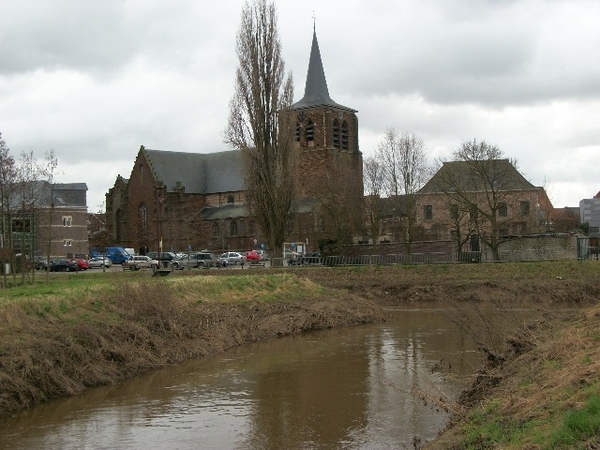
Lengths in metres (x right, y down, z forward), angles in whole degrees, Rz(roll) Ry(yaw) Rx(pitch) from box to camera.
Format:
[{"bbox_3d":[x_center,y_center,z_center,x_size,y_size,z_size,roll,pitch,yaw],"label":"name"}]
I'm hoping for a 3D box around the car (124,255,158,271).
[{"bbox_3d":[-17.010,4.110,93.000,4.200,1.450,1.680,-1,-1,-16],"label":"car"}]

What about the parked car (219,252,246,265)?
[{"bbox_3d":[-7.710,3.900,99.000,3.950,1.440,1.680,0,-2,-41],"label":"parked car"}]

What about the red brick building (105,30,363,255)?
[{"bbox_3d":[-11.630,-10.520,130.730,46.000,32.500,22.000,-2,-2,40],"label":"red brick building"}]

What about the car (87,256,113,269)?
[{"bbox_3d":[-24.880,4.670,107.000,3.950,1.440,1.680,-1,-1,18],"label":"car"}]

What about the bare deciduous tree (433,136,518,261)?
[{"bbox_3d":[18.640,-2.620,91.000,9.000,12.900,8.400,-1,-1,0],"label":"bare deciduous tree"}]

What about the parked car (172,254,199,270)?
[{"bbox_3d":[-12.070,3.970,93.000,4.300,1.580,1.740,-1,-1,-3],"label":"parked car"}]

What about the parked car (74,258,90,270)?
[{"bbox_3d":[-25.830,4.630,102.000,1.680,1.430,4.000,0,-2,-45],"label":"parked car"}]

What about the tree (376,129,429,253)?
[{"bbox_3d":[11.120,-3.310,94.000,5.700,14.300,5.600,-1,-1,0],"label":"tree"}]

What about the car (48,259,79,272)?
[{"bbox_3d":[-26.800,4.600,98.000,4.200,1.430,1.700,-1,-1,-16],"label":"car"}]

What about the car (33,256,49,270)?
[{"bbox_3d":[-29.640,4.400,99.000,4.100,1.460,1.700,-2,-2,41],"label":"car"}]

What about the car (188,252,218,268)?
[{"bbox_3d":[-10.630,3.870,93.500,4.400,1.680,1.780,-1,-1,-3],"label":"car"}]

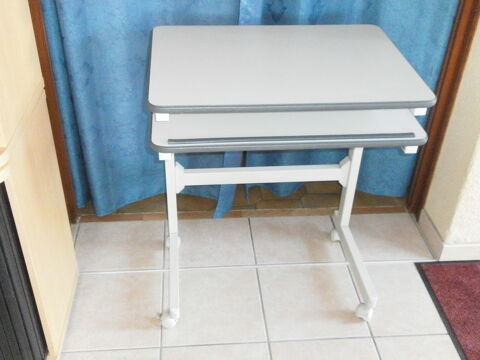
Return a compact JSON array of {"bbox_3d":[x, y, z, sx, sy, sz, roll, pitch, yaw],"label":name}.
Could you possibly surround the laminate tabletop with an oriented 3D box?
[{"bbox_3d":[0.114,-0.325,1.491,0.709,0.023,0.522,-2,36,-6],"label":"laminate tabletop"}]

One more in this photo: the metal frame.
[{"bbox_3d":[0.086,0.047,1.681,0.669,0.689,0.487,-2,36,-6],"label":"metal frame"}]

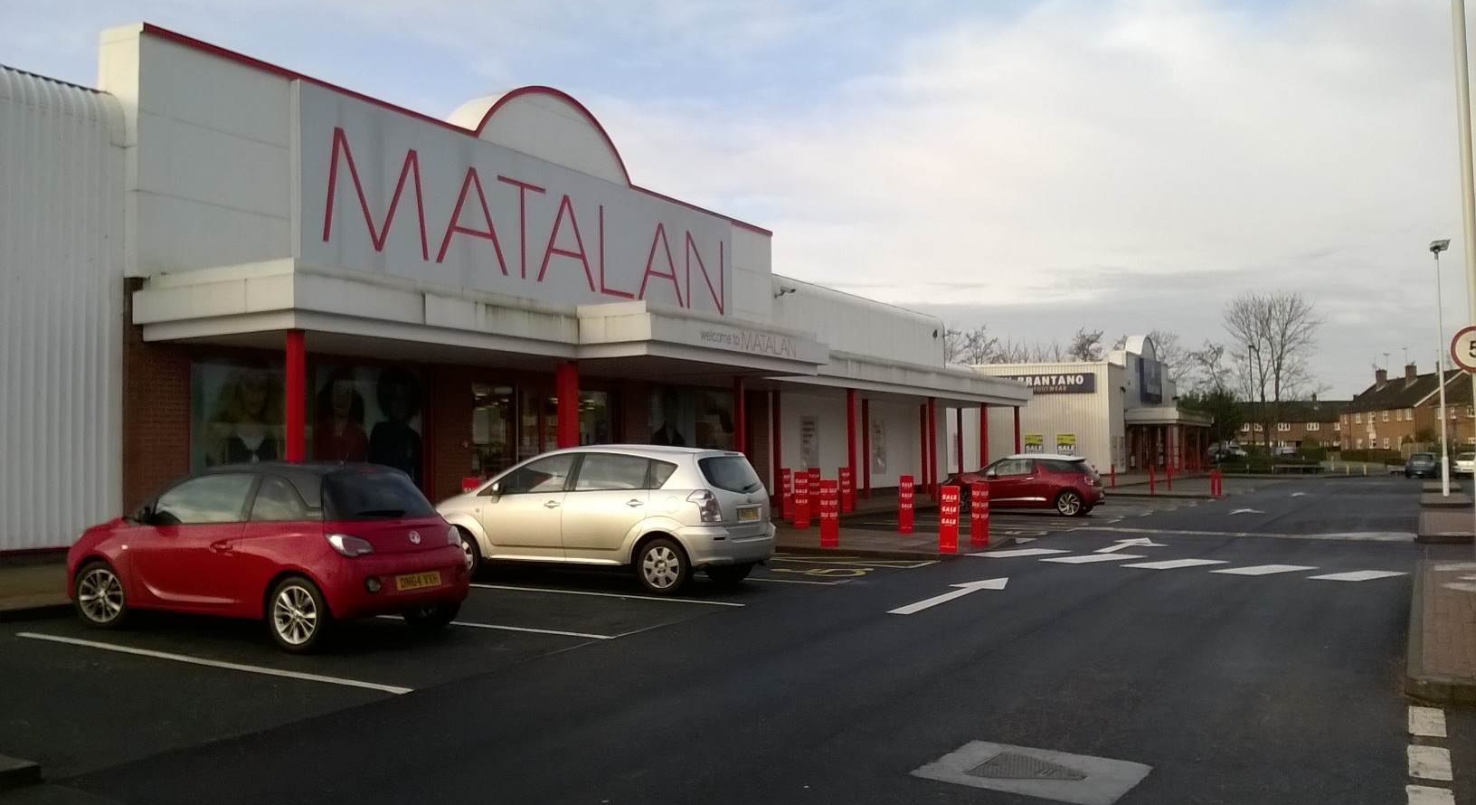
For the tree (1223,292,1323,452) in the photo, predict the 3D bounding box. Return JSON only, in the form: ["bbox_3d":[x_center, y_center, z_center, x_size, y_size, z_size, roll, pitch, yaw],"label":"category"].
[{"bbox_3d":[44.738,-1.726,107.676,8.100,15.000,7.800,-2,-3,22],"label":"tree"}]

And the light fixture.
[{"bbox_3d":[20.988,-1.048,38.339,0.580,7.651,0.500,-2,-3,20],"label":"light fixture"}]

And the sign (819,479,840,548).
[{"bbox_3d":[1.369,1.656,19.200,0.262,0.980,0.230,-1,-2,4],"label":"sign"}]

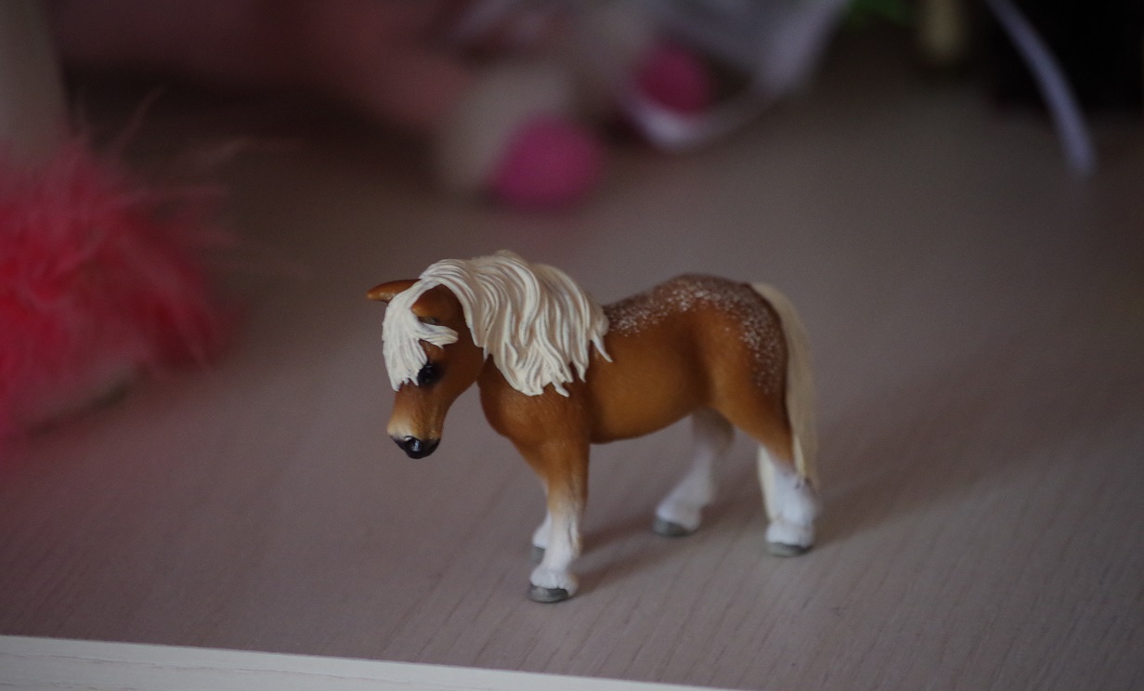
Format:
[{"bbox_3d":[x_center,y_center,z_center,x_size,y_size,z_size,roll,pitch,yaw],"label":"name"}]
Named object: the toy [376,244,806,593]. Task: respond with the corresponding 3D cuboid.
[{"bbox_3d":[0.008,0.012,1.413,0.104,0.076,0.033,-10,24,-23],"label":"toy"}]

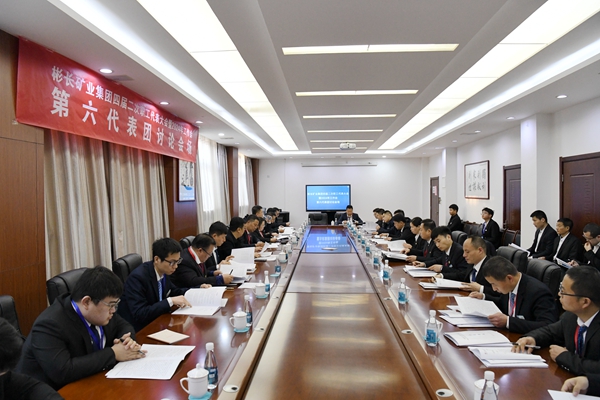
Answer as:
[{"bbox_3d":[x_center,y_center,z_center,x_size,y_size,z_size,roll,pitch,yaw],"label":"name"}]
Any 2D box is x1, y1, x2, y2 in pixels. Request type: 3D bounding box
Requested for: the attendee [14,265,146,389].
[{"bbox_3d":[-1.127,0.997,2.220,0.720,1.260,0.640,0,1,8],"label":"attendee"}]

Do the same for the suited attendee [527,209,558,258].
[{"bbox_3d":[2.851,0.822,4.962,0.780,1.370,0.520,0,1,4],"label":"suited attendee"}]

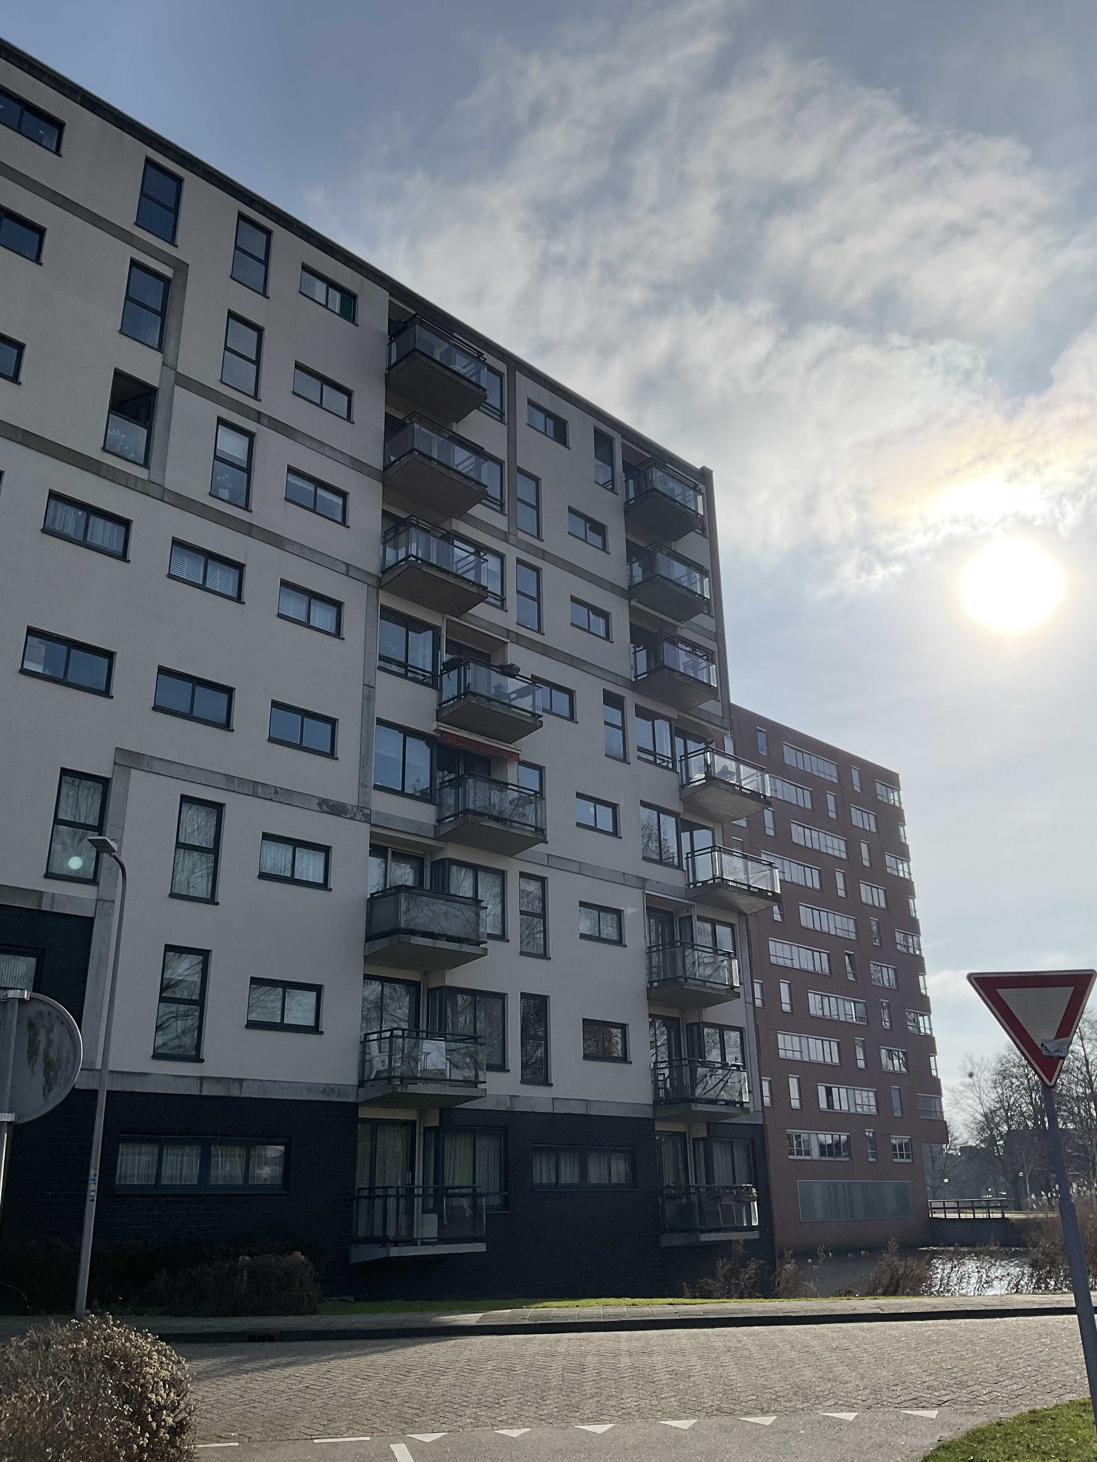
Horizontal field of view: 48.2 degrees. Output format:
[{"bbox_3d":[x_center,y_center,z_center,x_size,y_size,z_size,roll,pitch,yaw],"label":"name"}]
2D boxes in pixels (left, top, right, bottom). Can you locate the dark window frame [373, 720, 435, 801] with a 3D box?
[{"bbox_3d":[-3.045,0.668,25.827,1.571,1.552,0.130,19,-29,-41],"label":"dark window frame"}]

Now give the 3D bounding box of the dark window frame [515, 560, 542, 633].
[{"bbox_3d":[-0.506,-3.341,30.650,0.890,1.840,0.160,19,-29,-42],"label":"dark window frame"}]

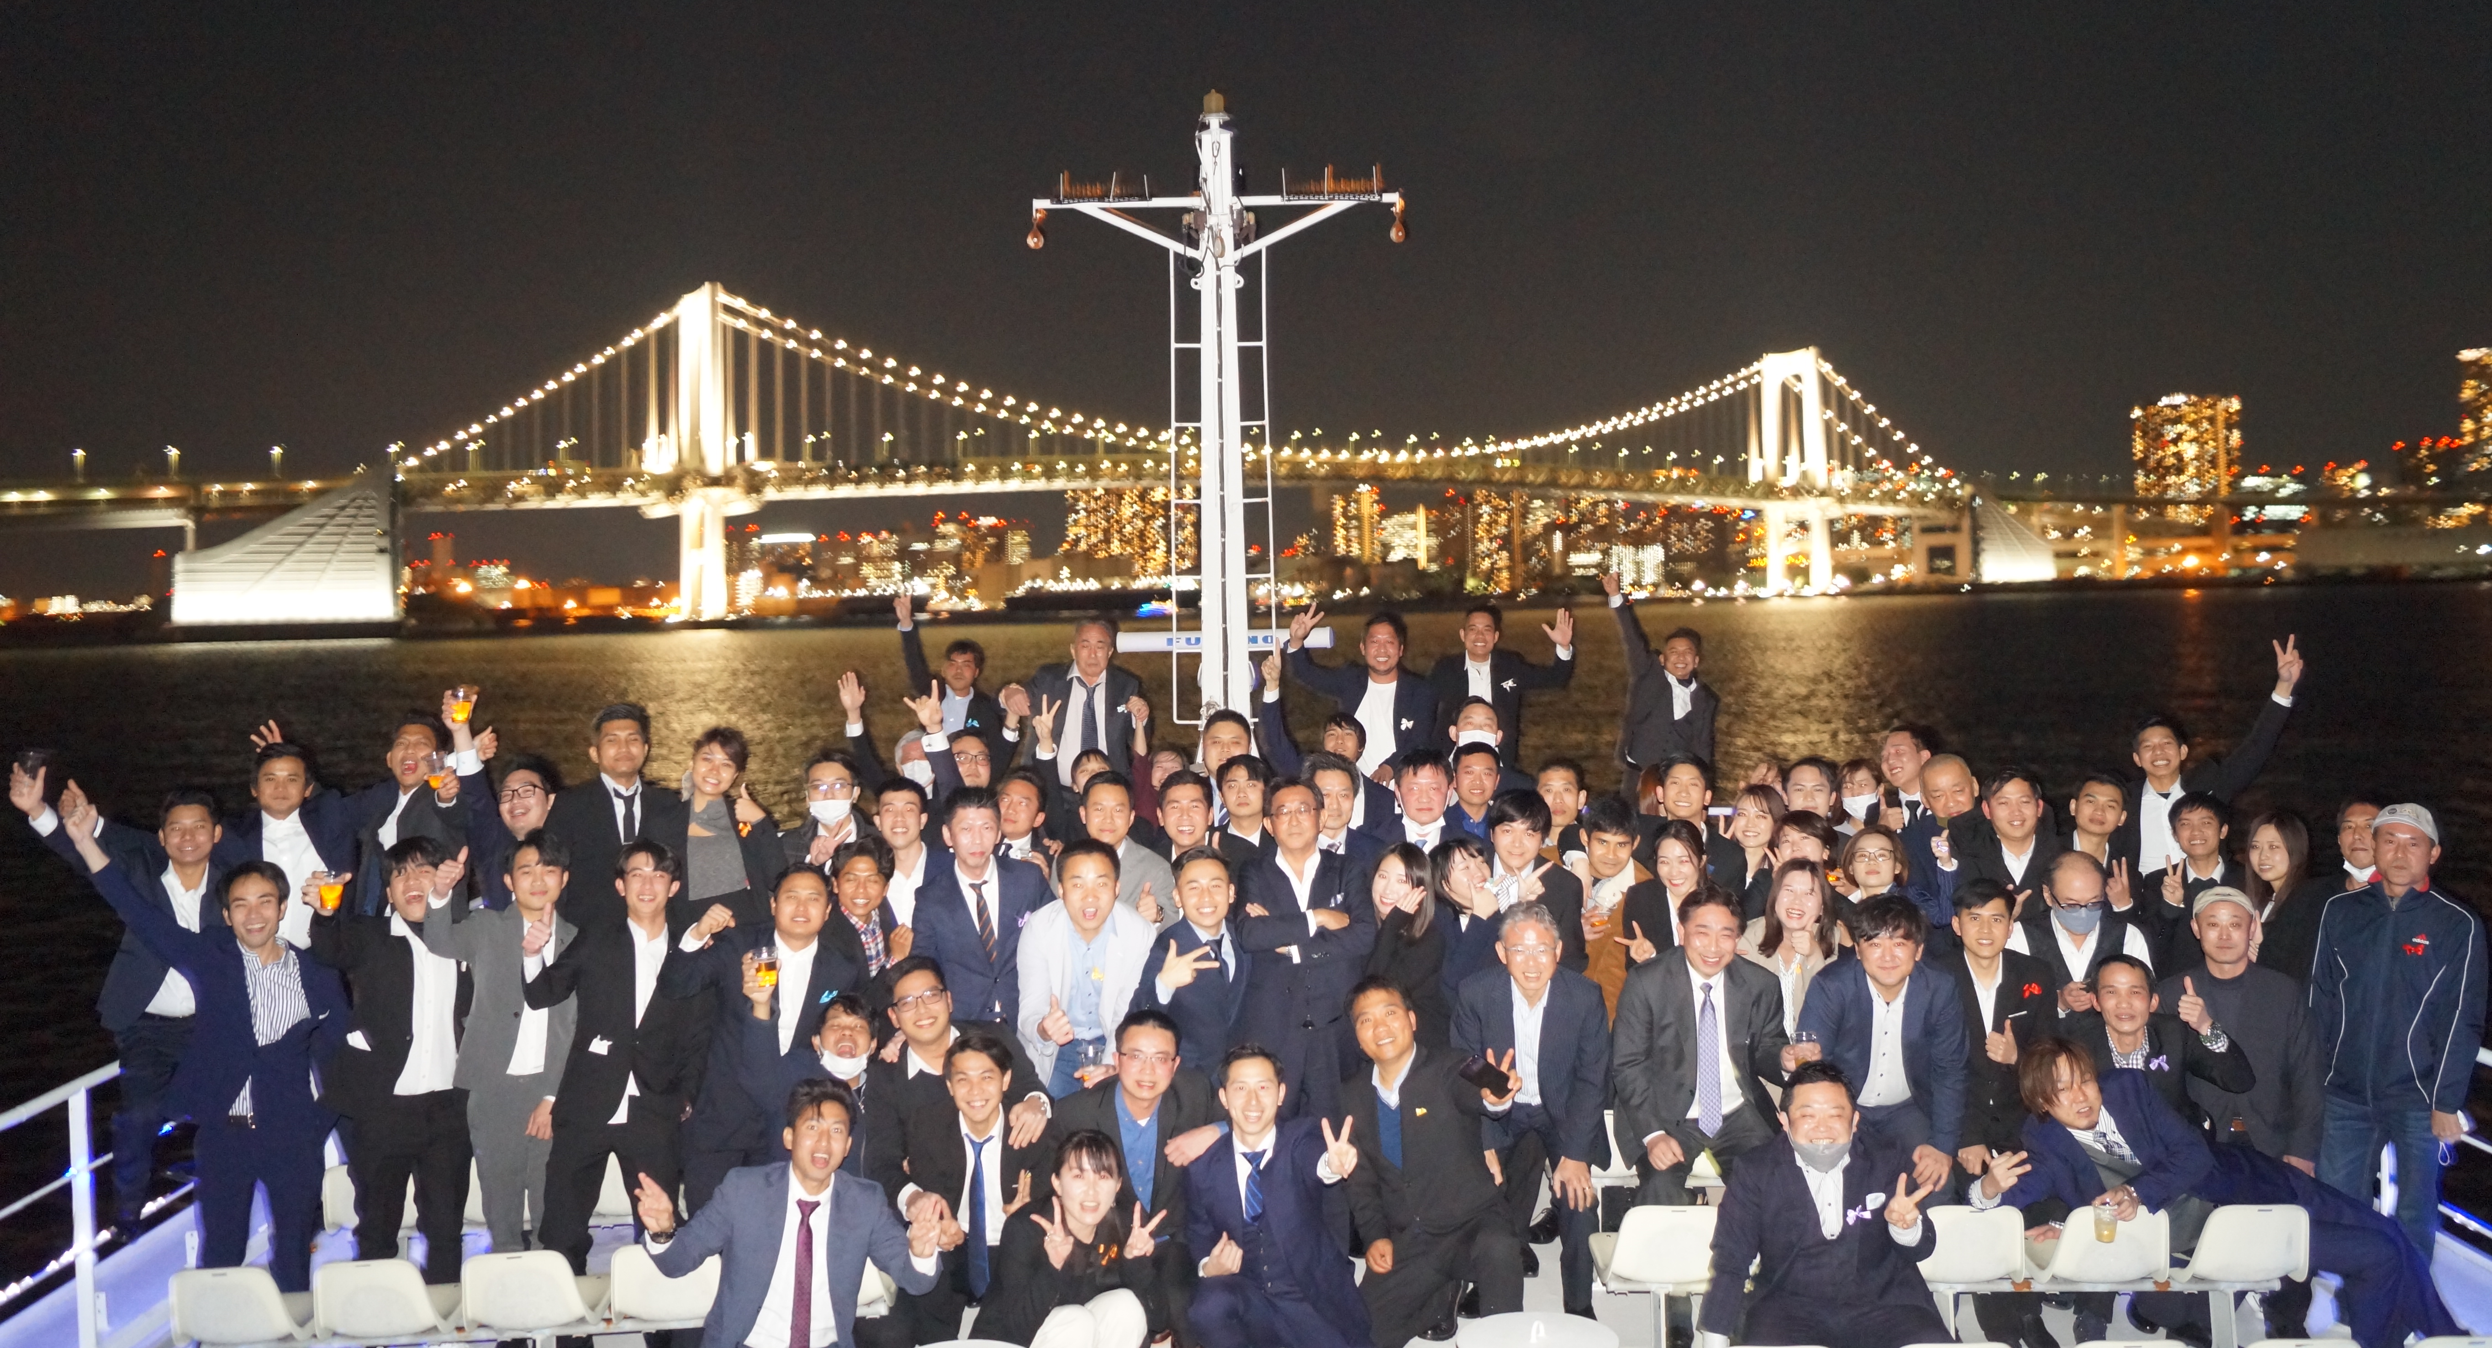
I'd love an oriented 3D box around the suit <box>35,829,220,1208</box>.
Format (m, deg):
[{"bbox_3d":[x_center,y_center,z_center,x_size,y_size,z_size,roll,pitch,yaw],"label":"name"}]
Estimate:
[{"bbox_3d":[-3.799,1.250,6.400,0.660,1.460,0.400,-2,3,-23],"label":"suit"}]

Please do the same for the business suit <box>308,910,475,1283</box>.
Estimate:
[{"bbox_3d":[-2.731,1.434,6.029,0.570,1.350,0.380,-2,3,-19],"label":"business suit"}]

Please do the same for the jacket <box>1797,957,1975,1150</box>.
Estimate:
[{"bbox_3d":[2.038,1.244,5.970,0.560,0.660,0.460,0,3,13],"label":"jacket"}]

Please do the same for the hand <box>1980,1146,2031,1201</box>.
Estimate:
[{"bbox_3d":[2.175,1.433,5.350,0.135,0.145,0.090,-1,3,11],"label":"hand"}]

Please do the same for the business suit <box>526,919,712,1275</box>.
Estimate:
[{"bbox_3d":[-1.990,1.477,5.920,0.600,1.400,0.400,-2,3,-21],"label":"business suit"}]

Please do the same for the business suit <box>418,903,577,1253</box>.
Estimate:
[{"bbox_3d":[-2.405,1.484,6.000,0.490,1.360,0.360,-2,3,-14],"label":"business suit"}]

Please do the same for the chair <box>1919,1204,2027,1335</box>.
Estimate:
[{"bbox_3d":[2.126,1.866,5.630,0.420,0.650,0.450,-1,2,-2],"label":"chair"}]

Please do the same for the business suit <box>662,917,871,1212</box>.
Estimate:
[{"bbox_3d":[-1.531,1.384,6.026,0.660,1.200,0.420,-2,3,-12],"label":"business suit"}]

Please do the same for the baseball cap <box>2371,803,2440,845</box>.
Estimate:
[{"bbox_3d":[3.631,0.472,5.850,0.190,0.130,0.260,0,3,27],"label":"baseball cap"}]

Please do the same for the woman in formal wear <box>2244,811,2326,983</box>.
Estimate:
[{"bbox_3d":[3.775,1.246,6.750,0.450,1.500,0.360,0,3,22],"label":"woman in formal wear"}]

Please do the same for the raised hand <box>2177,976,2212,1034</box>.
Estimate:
[{"bbox_3d":[2.894,1.013,5.700,0.100,0.165,0.090,0,3,19],"label":"raised hand"}]

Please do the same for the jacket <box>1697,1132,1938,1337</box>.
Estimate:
[{"bbox_3d":[1.540,1.523,5.050,0.640,0.630,0.420,0,2,14],"label":"jacket"}]

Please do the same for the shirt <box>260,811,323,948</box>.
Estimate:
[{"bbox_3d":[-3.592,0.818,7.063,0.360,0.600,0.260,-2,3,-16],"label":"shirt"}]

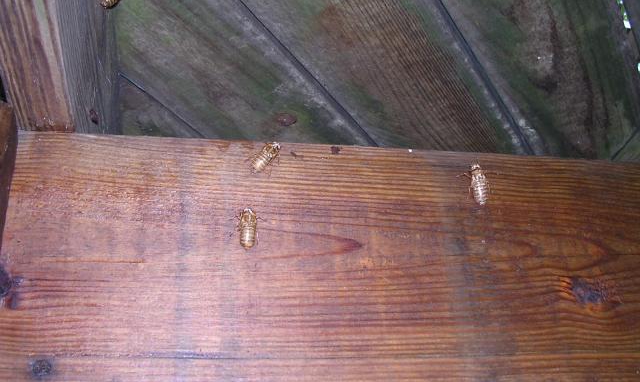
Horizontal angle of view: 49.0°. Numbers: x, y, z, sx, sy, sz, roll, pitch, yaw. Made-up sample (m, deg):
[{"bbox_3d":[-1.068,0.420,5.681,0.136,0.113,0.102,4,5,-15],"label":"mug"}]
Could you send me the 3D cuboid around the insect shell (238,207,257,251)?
[{"bbox_3d":[-0.044,0.023,0.428,0.012,0.027,0.011,4,-25,-11],"label":"insect shell"}]

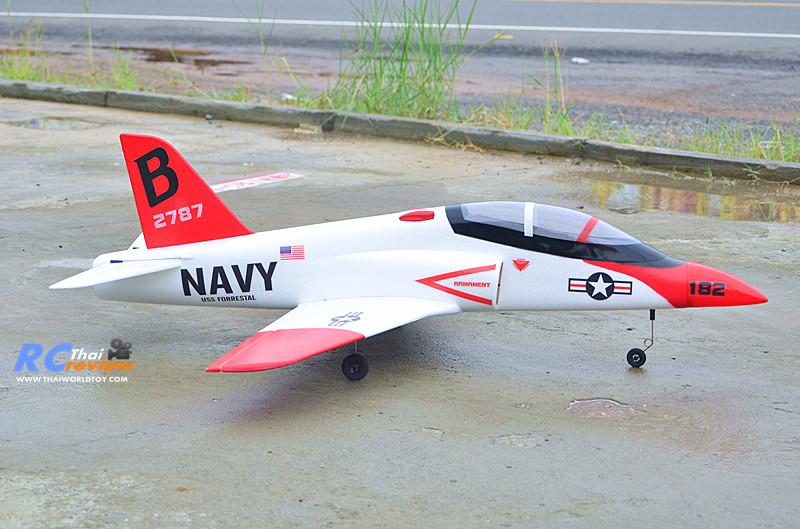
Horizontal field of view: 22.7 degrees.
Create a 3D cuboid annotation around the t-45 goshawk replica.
[{"bbox_3d":[0.031,-0.021,3.048,1.049,0.342,0.880,2,10,8],"label":"t-45 goshawk replica"}]

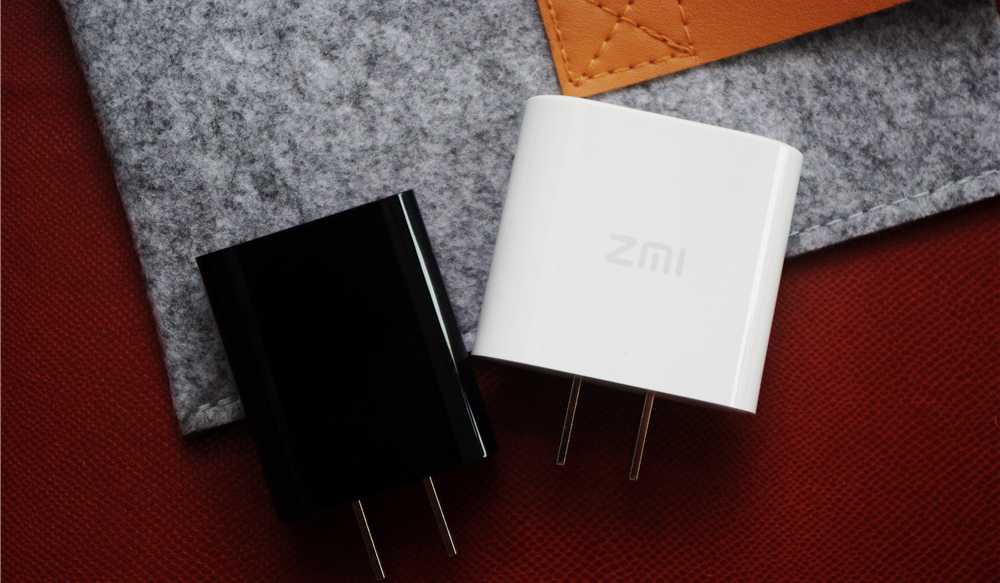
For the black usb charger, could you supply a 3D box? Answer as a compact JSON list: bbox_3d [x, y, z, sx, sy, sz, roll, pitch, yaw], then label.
[{"bbox_3d":[-0.024,0.018,0.389,0.038,0.024,0.061,-18,90,-1],"label":"black usb charger"}]

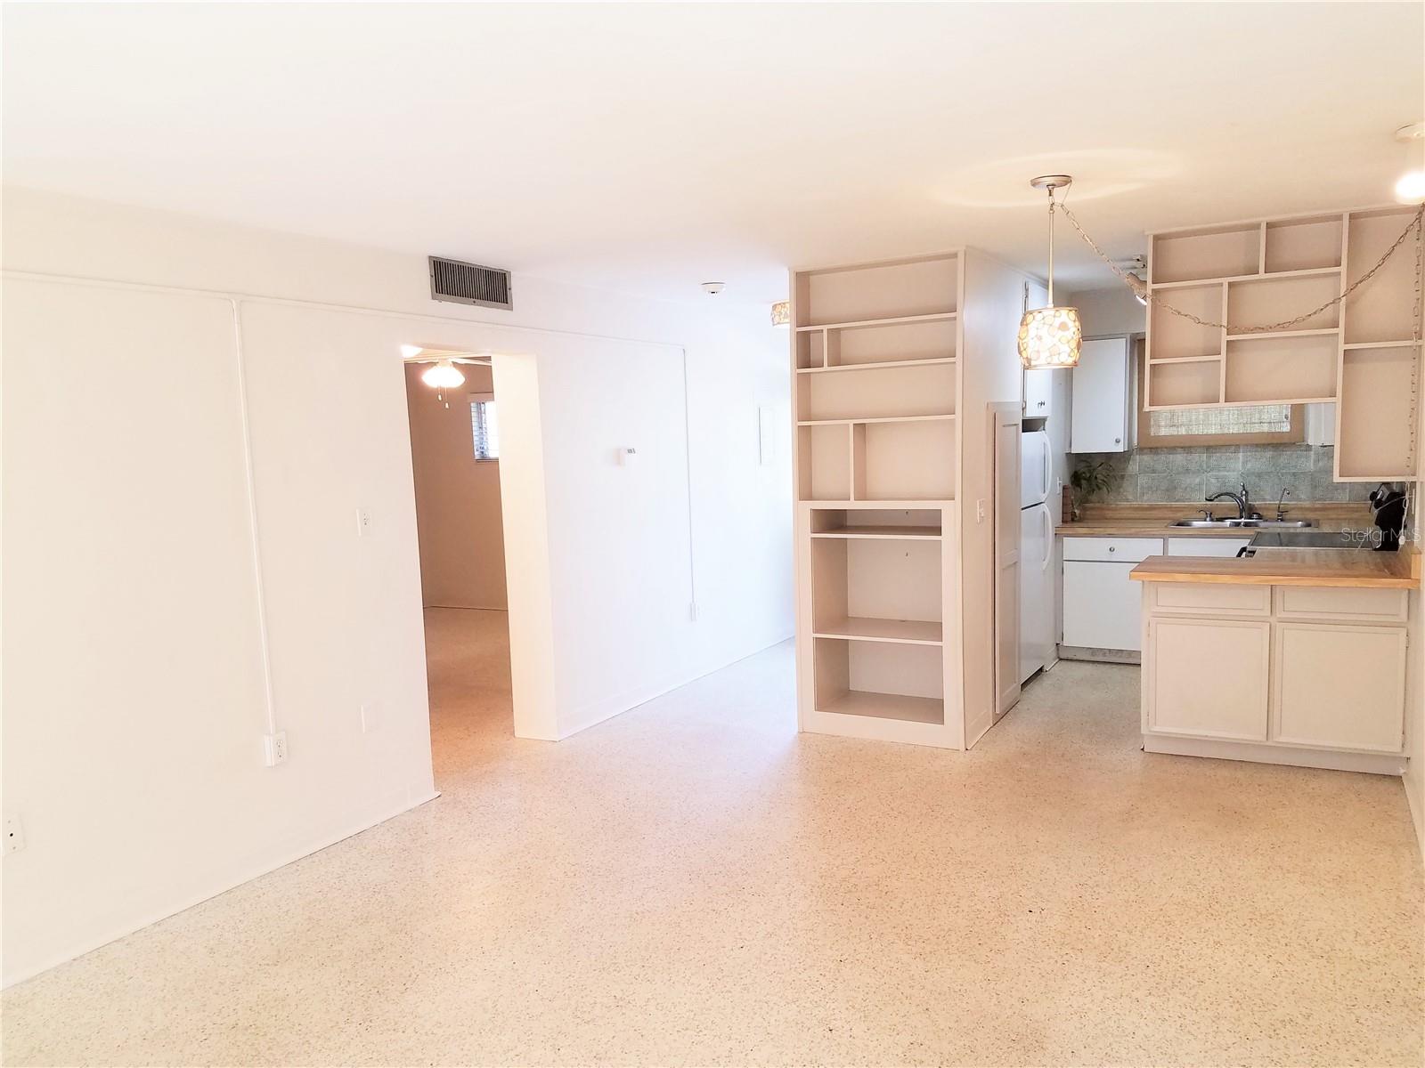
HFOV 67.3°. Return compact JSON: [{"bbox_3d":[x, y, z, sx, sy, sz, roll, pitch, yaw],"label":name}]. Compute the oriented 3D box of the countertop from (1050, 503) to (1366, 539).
[{"bbox_3d":[3.281,-0.094,7.019,1.850,0.155,0.630,1,6,29],"label":"countertop"}]

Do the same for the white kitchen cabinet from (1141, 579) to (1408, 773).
[{"bbox_3d":[2.676,0.620,5.146,1.080,0.855,0.600,1,6,29],"label":"white kitchen cabinet"}]

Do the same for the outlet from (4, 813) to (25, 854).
[{"bbox_3d":[-2.156,0.928,3.297,0.010,0.114,0.070,1,6,29],"label":"outlet"}]

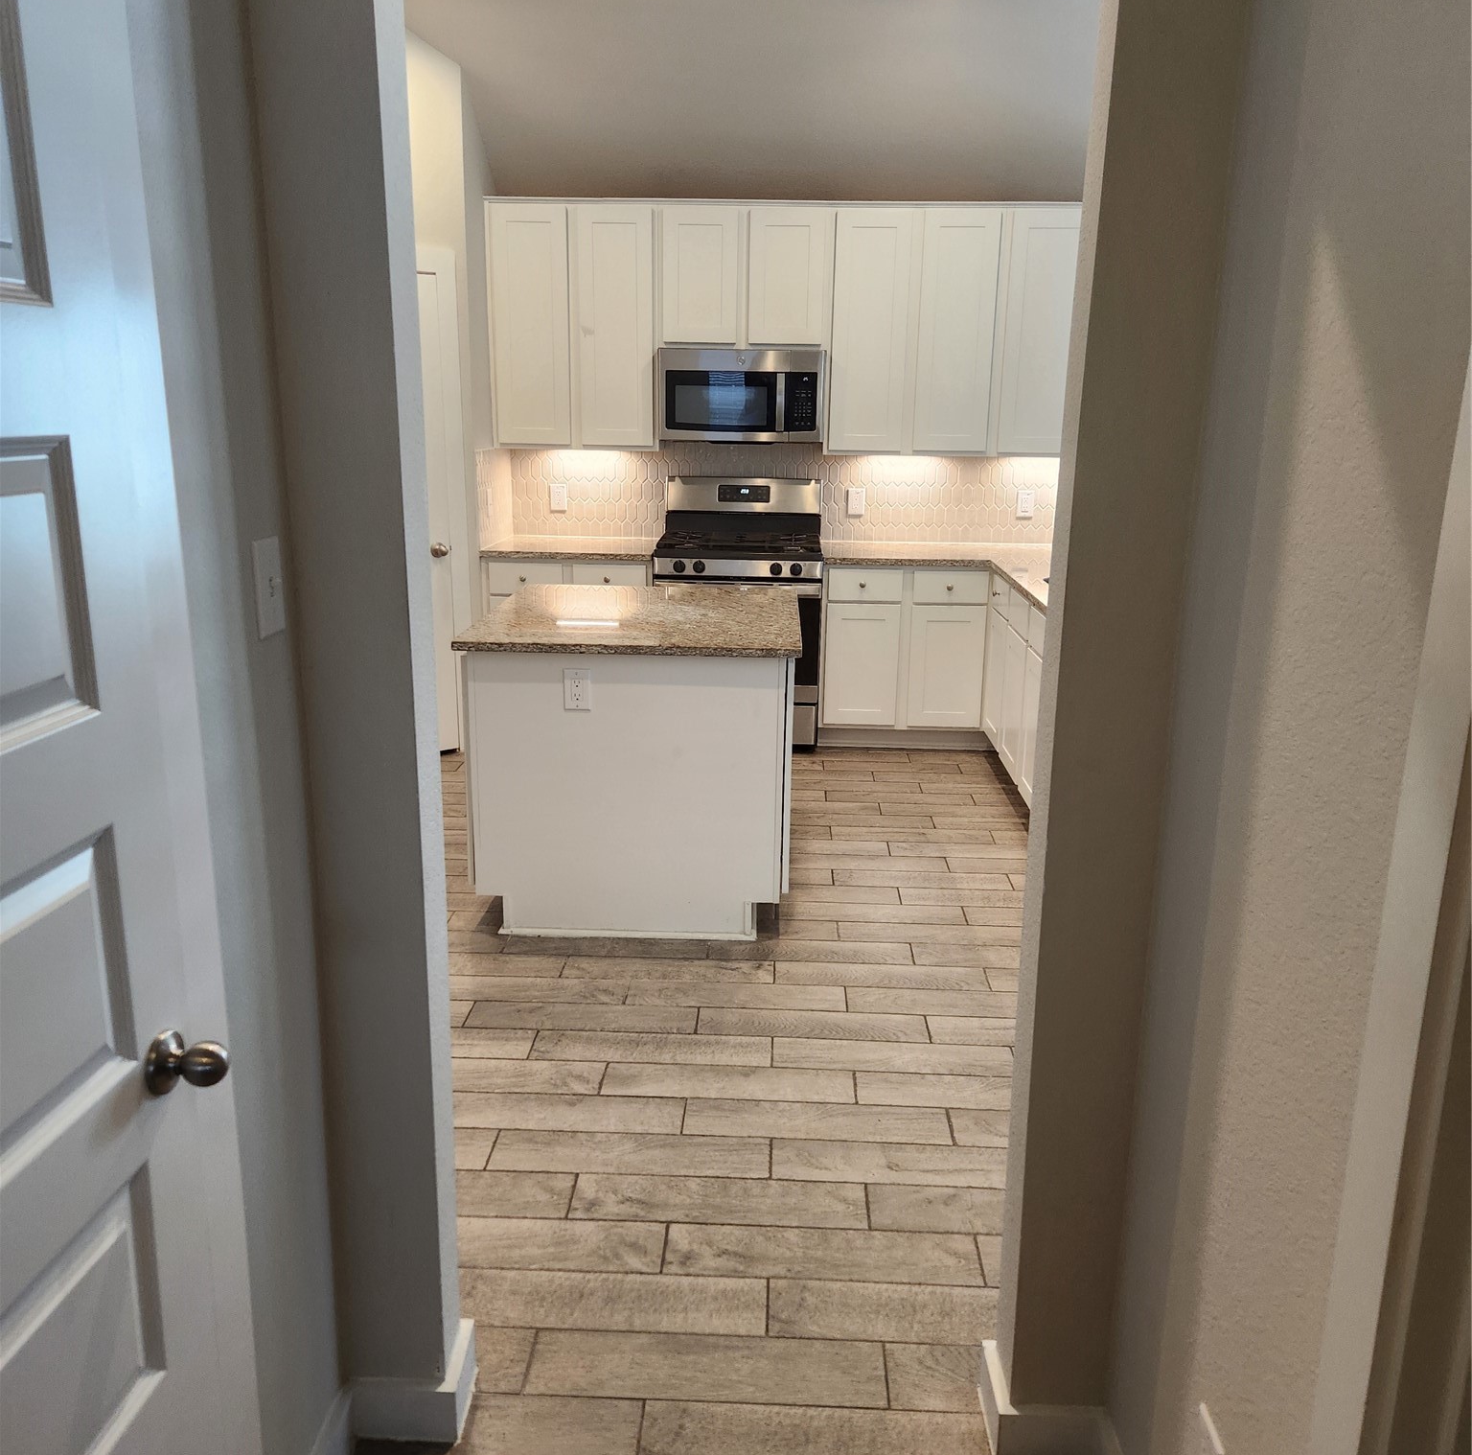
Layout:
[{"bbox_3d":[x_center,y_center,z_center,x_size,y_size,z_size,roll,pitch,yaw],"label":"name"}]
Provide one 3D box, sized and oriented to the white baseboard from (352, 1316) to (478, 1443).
[{"bbox_3d":[-0.513,1.053,2.108,0.161,0.097,0.160,1,14,2],"label":"white baseboard"}]

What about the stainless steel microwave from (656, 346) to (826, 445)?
[{"bbox_3d":[0.036,-1.549,6.105,0.752,0.407,0.400,1,14,2],"label":"stainless steel microwave"}]

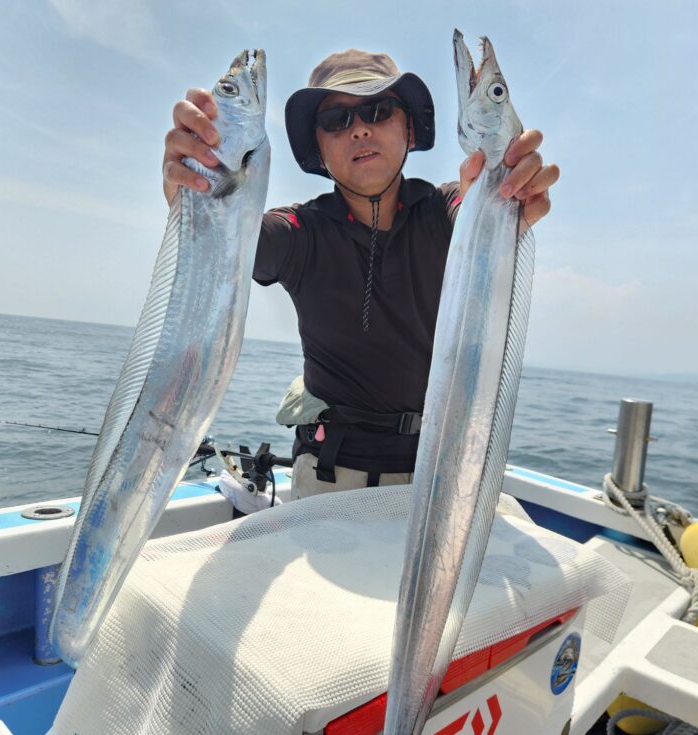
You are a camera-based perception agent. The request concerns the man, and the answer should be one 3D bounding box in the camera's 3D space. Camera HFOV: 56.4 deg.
[{"bbox_3d":[-0.025,0.231,0.993,0.510,1.670,0.820,5,2,0],"label":"man"}]

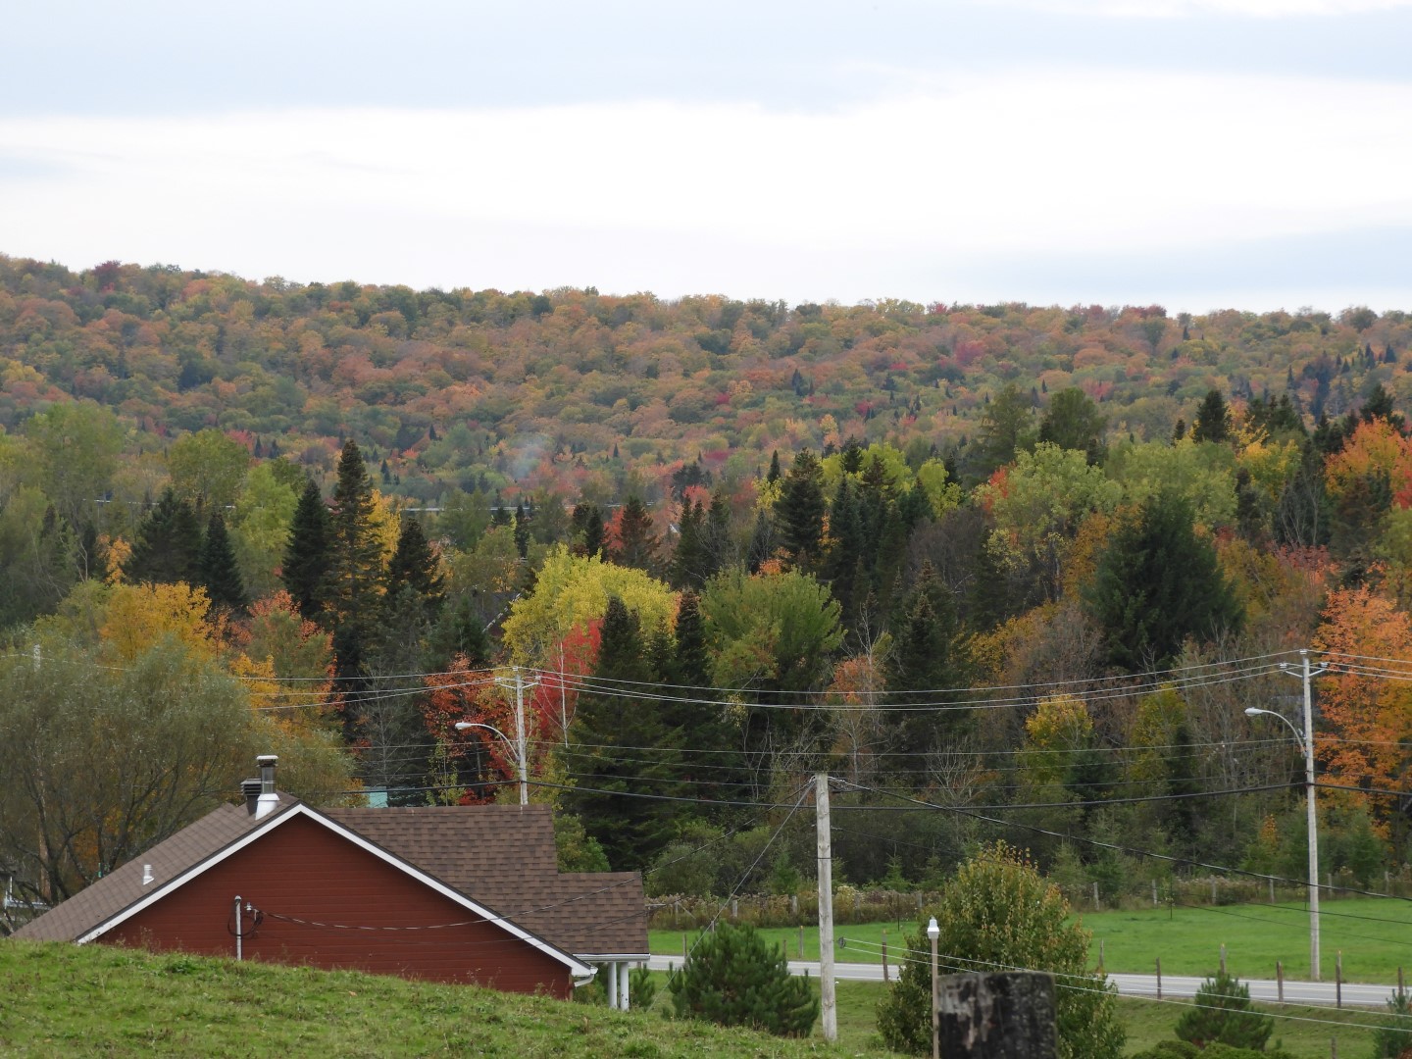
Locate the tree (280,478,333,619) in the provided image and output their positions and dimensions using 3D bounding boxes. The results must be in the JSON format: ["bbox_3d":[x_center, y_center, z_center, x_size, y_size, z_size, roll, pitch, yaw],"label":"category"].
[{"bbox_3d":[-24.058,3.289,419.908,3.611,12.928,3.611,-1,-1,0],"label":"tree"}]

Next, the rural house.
[{"bbox_3d":[-5.026,5.540,90.592,8.168,5.297,11.200,-1,-1,-6],"label":"rural house"}]

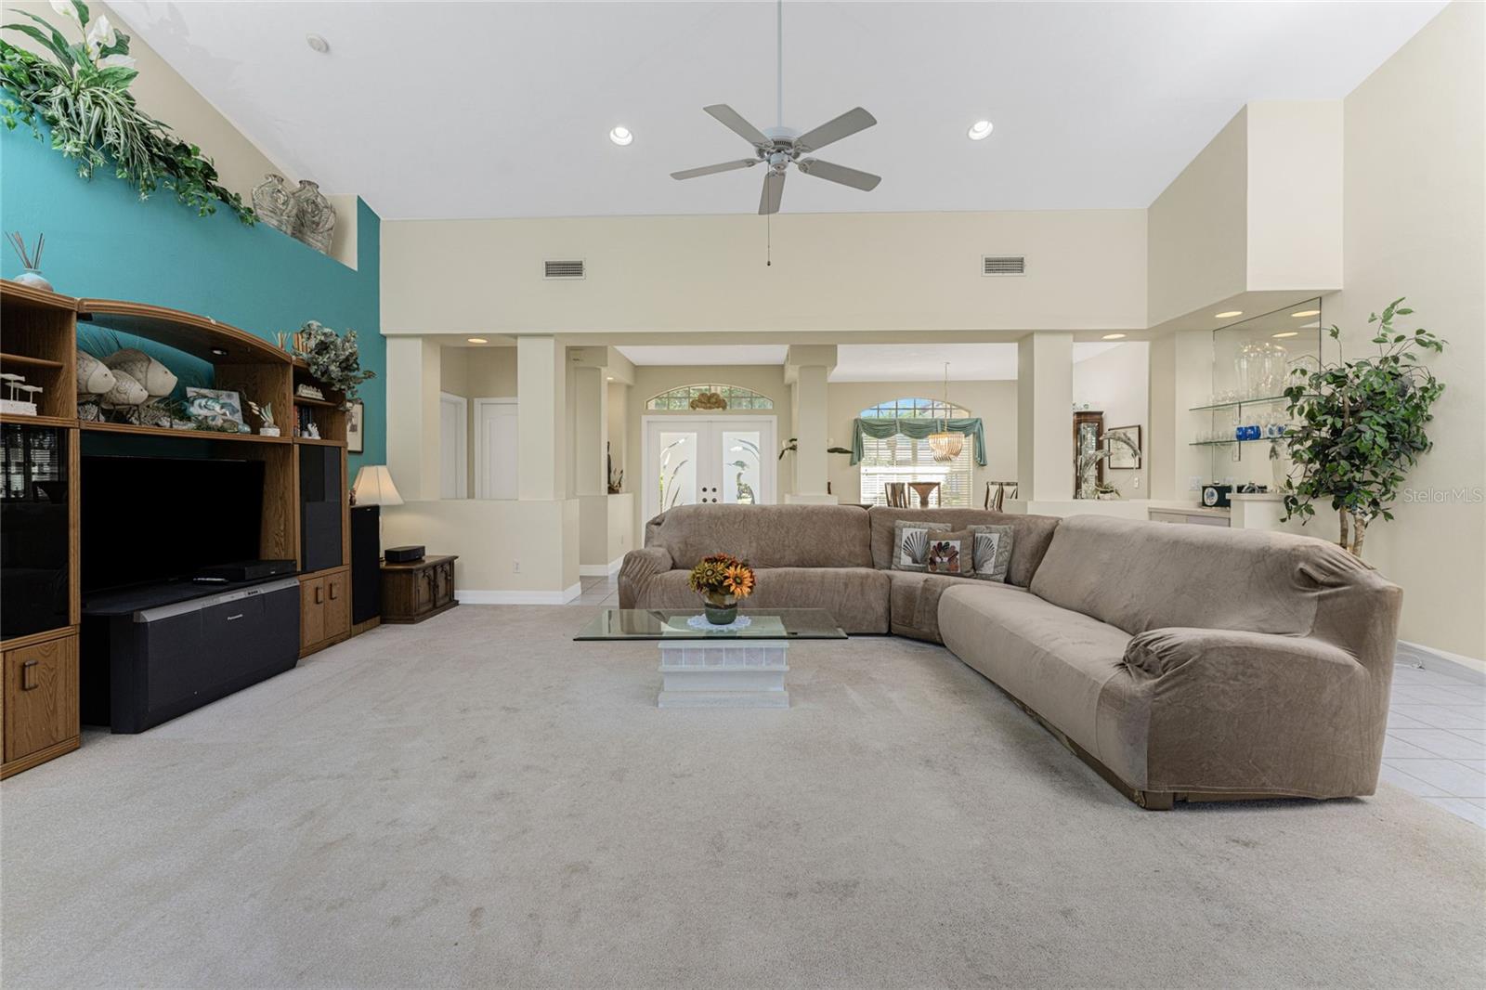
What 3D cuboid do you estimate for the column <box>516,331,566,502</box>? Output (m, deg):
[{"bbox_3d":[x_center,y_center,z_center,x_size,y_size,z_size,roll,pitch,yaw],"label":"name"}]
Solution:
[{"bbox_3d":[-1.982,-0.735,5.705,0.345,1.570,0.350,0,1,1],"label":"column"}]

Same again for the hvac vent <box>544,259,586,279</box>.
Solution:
[{"bbox_3d":[-1.656,-2.094,5.365,0.400,0.190,0.030,0,1,1],"label":"hvac vent"}]

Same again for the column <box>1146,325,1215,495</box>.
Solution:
[{"bbox_3d":[4.178,-0.735,5.515,0.360,1.560,0.360,0,1,1],"label":"column"}]

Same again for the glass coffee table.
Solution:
[{"bbox_3d":[-0.160,0.900,3.220,1.360,0.395,0.620,0,1,1],"label":"glass coffee table"}]

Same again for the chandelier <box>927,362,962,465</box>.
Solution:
[{"bbox_3d":[2.900,-1.183,8.300,0.520,1.435,0.520,0,1,1],"label":"chandelier"}]

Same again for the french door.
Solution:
[{"bbox_3d":[-0.487,-0.065,8.400,1.920,2.170,0.130,0,0,1],"label":"french door"}]

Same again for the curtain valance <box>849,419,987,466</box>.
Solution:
[{"bbox_3d":[2.968,-0.894,9.750,2.300,0.810,0.170,0,1,1],"label":"curtain valance"}]

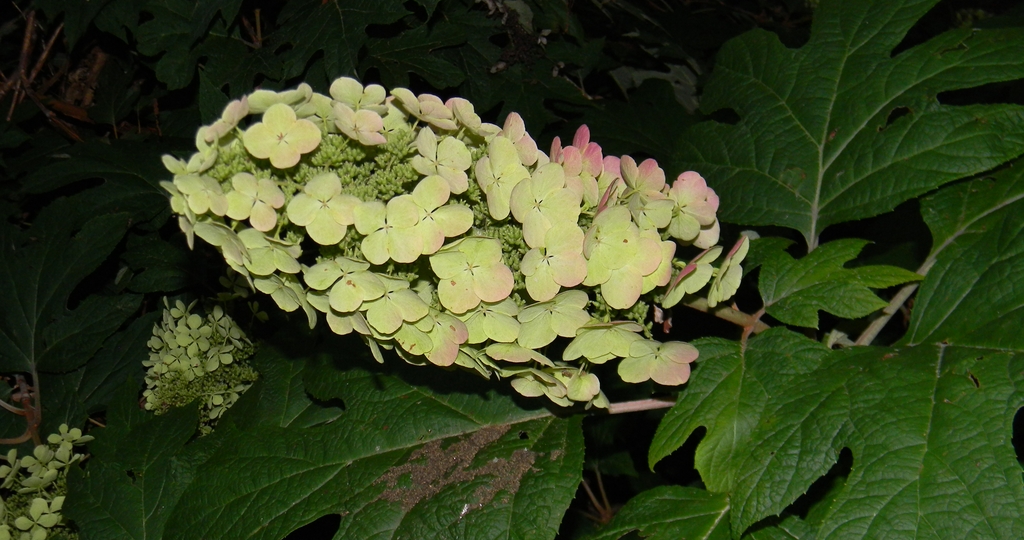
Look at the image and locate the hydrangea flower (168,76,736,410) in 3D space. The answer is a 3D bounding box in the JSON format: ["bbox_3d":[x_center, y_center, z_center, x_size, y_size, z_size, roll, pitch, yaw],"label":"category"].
[{"bbox_3d":[-0.030,-0.016,0.600,0.275,0.130,0.125,15,0,0],"label":"hydrangea flower"}]

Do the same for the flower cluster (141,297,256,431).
[{"bbox_3d":[-0.252,0.078,0.980,0.092,0.090,0.090,0,30,0],"label":"flower cluster"}]

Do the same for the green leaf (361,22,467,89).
[{"bbox_3d":[-0.109,-0.237,1.340,0.115,0.030,0.095,7,41,-1],"label":"green leaf"}]

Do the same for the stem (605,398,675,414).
[{"bbox_3d":[0.071,0.076,0.680,0.039,0.008,0.010,0,30,0],"label":"stem"}]

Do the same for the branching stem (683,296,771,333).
[{"bbox_3d":[0.110,0.023,0.620,0.046,0.012,0.012,26,24,7],"label":"branching stem"}]

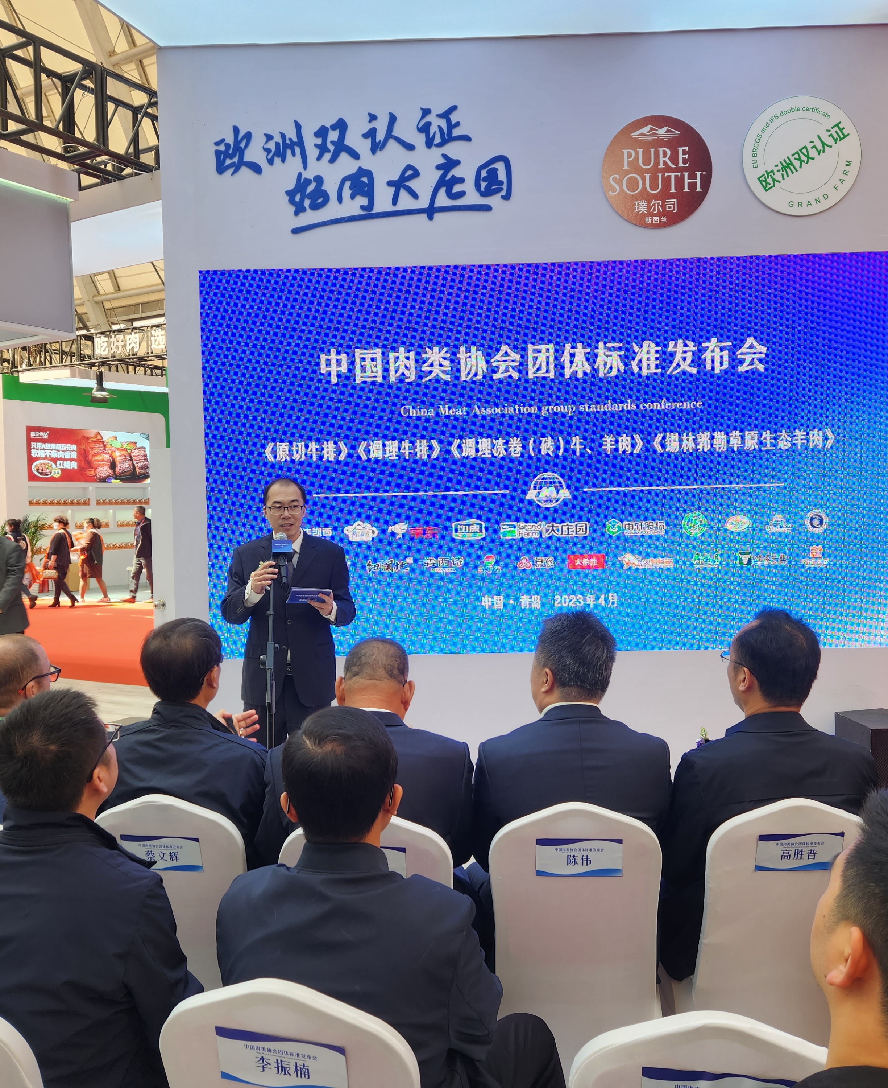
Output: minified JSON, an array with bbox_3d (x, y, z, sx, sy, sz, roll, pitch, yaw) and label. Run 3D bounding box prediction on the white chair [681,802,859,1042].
[{"bbox_3d":[0.843,1.044,2.596,0.430,0.920,0.560,-1,2,-4],"label":"white chair"}]

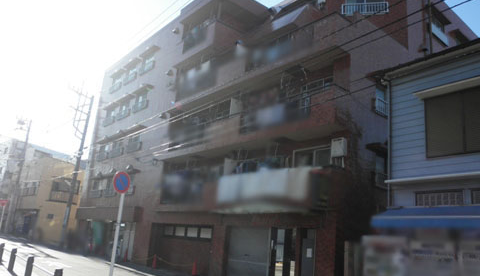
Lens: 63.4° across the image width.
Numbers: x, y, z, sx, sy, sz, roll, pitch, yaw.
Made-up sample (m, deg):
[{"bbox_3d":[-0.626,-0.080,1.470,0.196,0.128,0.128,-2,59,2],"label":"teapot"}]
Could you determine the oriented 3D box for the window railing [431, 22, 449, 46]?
[{"bbox_3d":[9.196,-4.752,18.042,1.790,0.520,0.160,15,-18,-37],"label":"window railing"}]

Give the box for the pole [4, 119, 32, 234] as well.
[{"bbox_3d":[-19.803,3.526,35.011,0.450,10.500,0.450,16,-17,-38],"label":"pole"}]

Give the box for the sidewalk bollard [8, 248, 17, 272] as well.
[{"bbox_3d":[-7.713,4.111,13.162,0.165,0.725,0.165,16,-17,-38],"label":"sidewalk bollard"}]

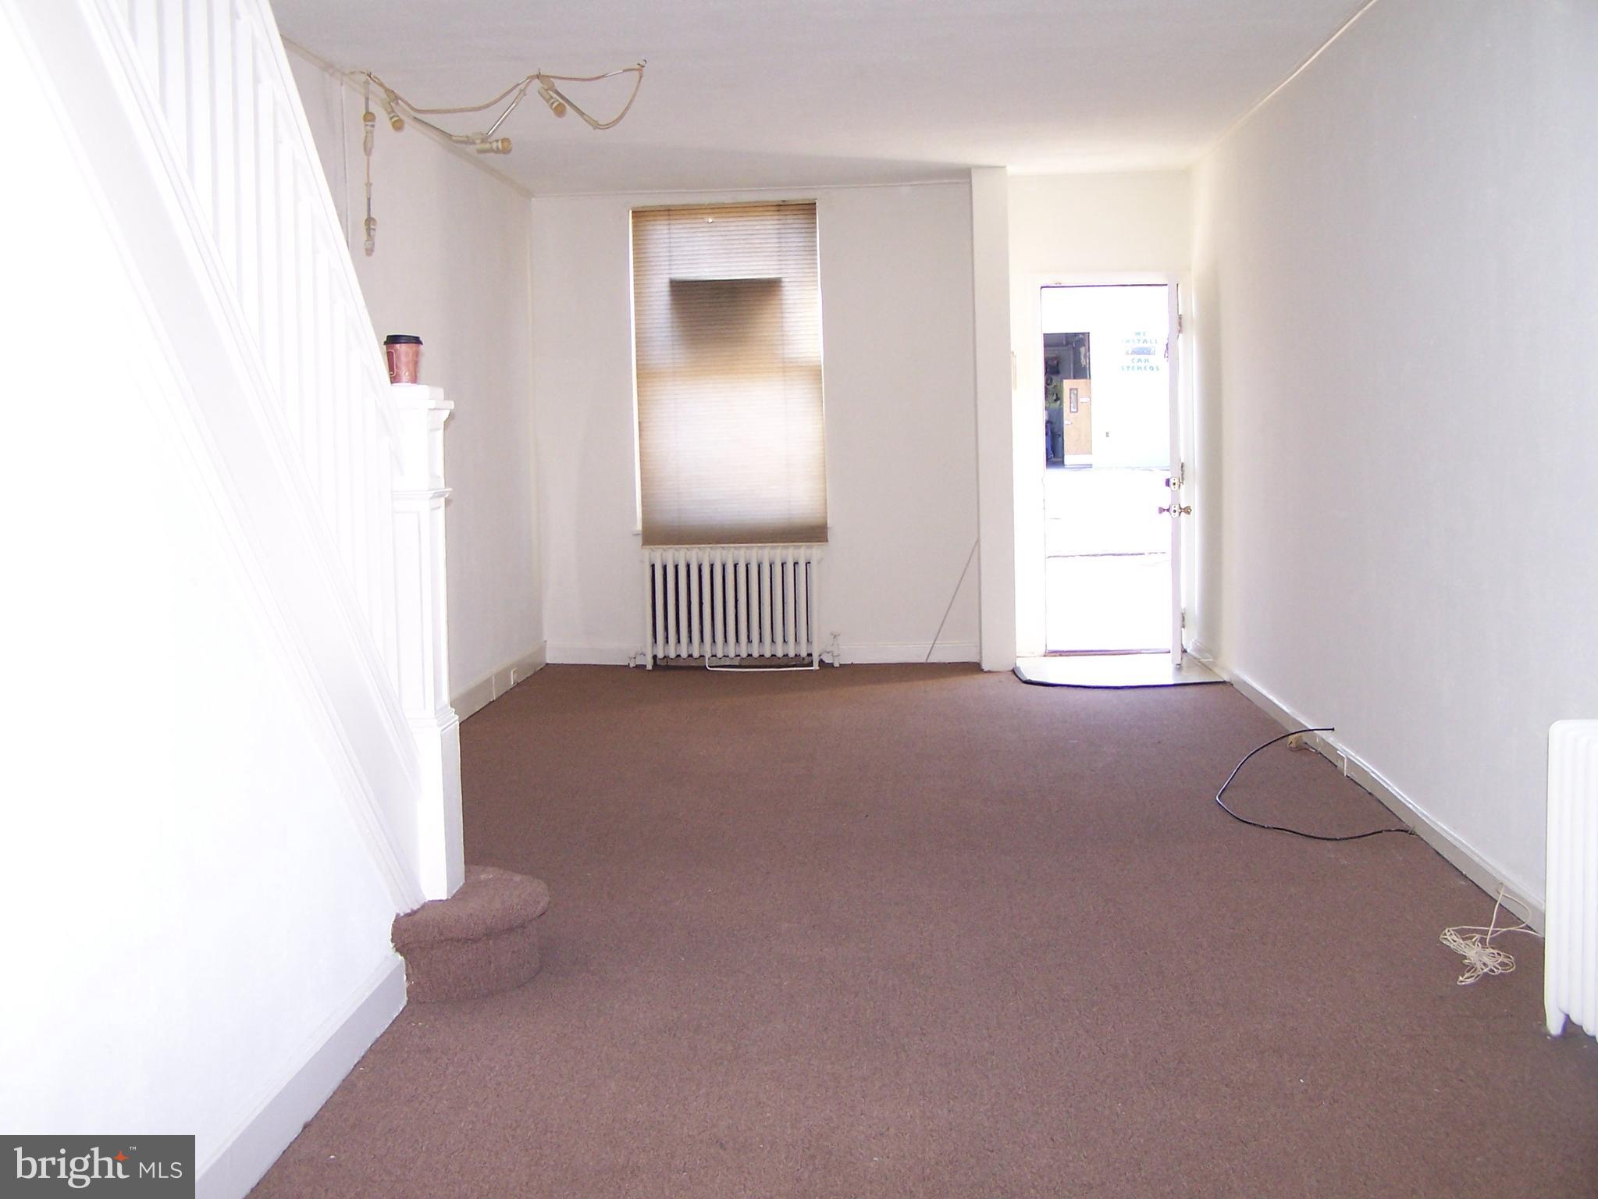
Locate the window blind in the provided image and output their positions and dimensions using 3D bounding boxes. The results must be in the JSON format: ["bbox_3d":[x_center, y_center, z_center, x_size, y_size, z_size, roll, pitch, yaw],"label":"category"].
[{"bbox_3d":[-0.386,-1.227,9.669,1.024,1.857,0.050,-1,5,4],"label":"window blind"}]

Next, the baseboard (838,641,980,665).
[{"bbox_3d":[0.614,0.302,9.775,0.780,0.123,0.025,-1,5,4],"label":"baseboard"}]

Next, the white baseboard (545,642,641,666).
[{"bbox_3d":[-1.152,0.310,9.909,0.540,0.123,0.025,-1,5,4],"label":"white baseboard"}]

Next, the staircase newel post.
[{"bbox_3d":[-0.926,0.104,4.240,0.189,1.227,0.189,-1,5,4],"label":"staircase newel post"}]

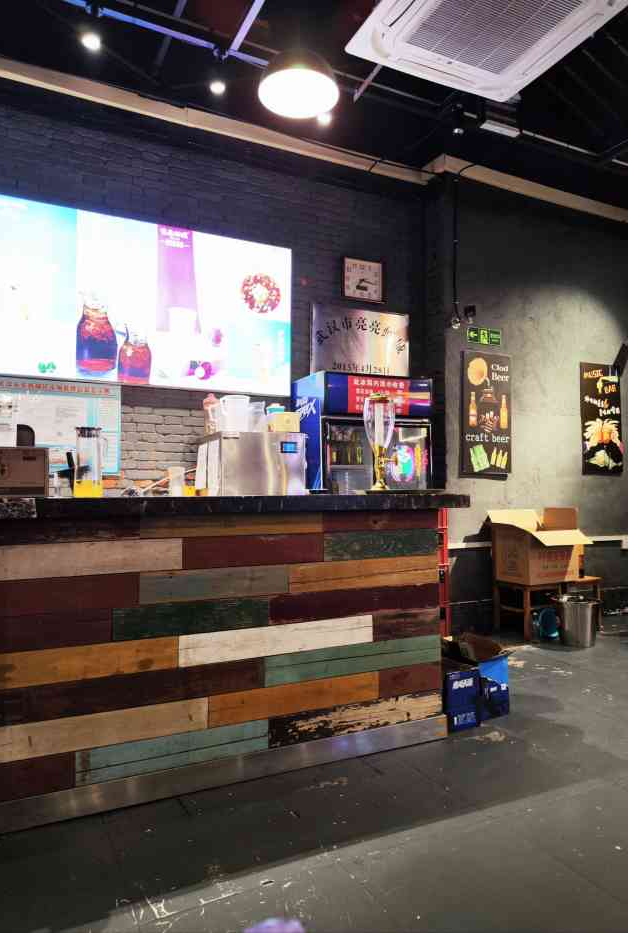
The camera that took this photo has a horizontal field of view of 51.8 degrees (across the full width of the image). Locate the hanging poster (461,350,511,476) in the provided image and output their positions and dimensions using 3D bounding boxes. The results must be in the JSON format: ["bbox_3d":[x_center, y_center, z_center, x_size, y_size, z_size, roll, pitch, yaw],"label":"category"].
[{"bbox_3d":[1.448,-0.436,5.416,0.510,1.020,0.030,1,-2,-26],"label":"hanging poster"}]

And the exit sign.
[{"bbox_3d":[1.431,-1.089,5.431,0.355,0.140,0.025,1,-2,-26],"label":"exit sign"}]

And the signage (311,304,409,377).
[{"bbox_3d":[0.378,-0.953,5.204,0.907,0.610,0.030,1,-2,-26],"label":"signage"}]

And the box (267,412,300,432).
[{"bbox_3d":[-0.198,-0.286,4.494,0.210,0.145,0.140,1,-2,-26],"label":"box"}]

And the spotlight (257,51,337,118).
[{"bbox_3d":[-0.068,-1.769,2.915,0.360,0.220,0.360,0,-2,0],"label":"spotlight"}]

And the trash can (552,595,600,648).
[{"bbox_3d":[1.980,1.170,4.872,0.315,0.330,0.315,1,-2,-26],"label":"trash can"}]

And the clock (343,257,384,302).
[{"bbox_3d":[0.399,-1.510,5.265,0.345,0.335,0.045,1,-2,-26],"label":"clock"}]

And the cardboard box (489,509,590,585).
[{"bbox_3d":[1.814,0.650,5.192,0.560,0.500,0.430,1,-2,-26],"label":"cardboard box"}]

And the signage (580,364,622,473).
[{"bbox_3d":[2.661,-0.436,6.005,0.510,1.020,0.025,1,-2,-26],"label":"signage"}]

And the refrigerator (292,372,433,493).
[{"bbox_3d":[0.350,0.355,4.784,0.882,1.954,0.585,1,-2,-26],"label":"refrigerator"}]

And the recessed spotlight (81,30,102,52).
[{"bbox_3d":[-1.136,-2.170,3.304,0.100,0.090,0.100,1,-2,-26],"label":"recessed spotlight"}]

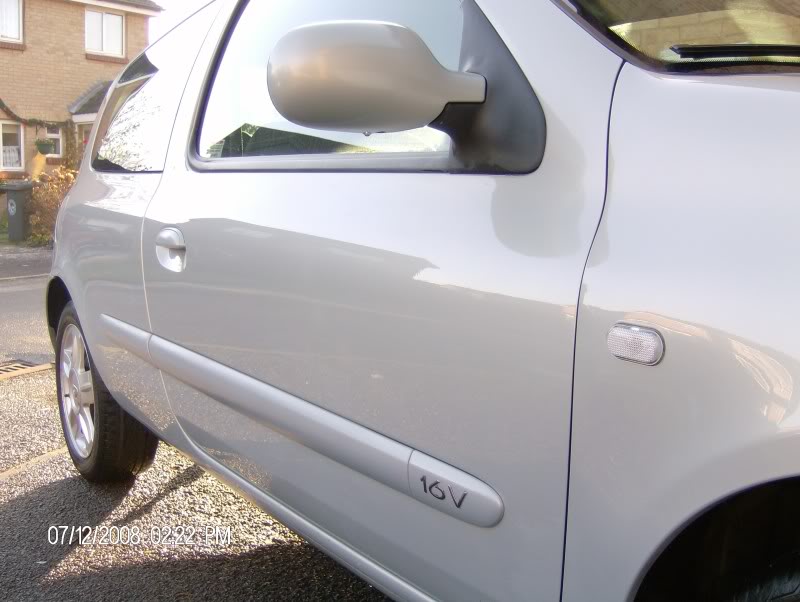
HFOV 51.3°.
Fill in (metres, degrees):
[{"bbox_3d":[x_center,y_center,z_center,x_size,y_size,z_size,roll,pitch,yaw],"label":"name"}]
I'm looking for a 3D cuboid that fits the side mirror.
[{"bbox_3d":[-0.036,-0.289,1.068,0.225,0.140,0.155,-3,7,-24],"label":"side mirror"}]

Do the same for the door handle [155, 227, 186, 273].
[{"bbox_3d":[-0.519,-0.116,1.890,0.040,0.103,0.150,-5,7,-36],"label":"door handle"}]

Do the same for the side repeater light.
[{"bbox_3d":[0.236,0.044,0.832,0.017,0.039,0.071,-5,8,-36],"label":"side repeater light"}]

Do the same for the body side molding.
[{"bbox_3d":[-0.353,0.159,1.663,0.036,0.077,1.640,-5,9,-36],"label":"body side molding"}]

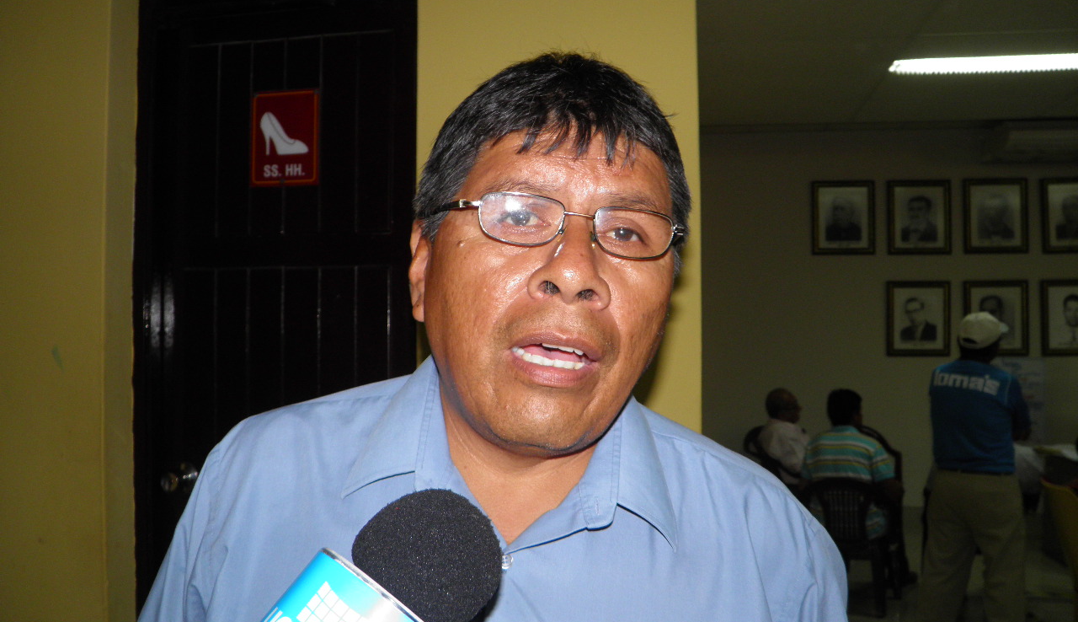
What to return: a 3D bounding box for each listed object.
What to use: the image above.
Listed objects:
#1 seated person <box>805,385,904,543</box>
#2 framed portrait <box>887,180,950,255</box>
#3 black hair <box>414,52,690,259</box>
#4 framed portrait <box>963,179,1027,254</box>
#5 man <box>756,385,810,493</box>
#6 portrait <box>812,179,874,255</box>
[{"bbox_3d":[1.910,1.081,5.150,0.540,1.240,0.840,-1,-1,34],"label":"seated person"},{"bbox_3d":[3.330,-0.819,7.636,0.540,0.665,0.040,0,-1,9],"label":"framed portrait"},{"bbox_3d":[0.008,-0.095,0.600,0.183,0.170,0.200,7,-2,-10],"label":"black hair"},{"bbox_3d":[3.946,-0.817,7.535,0.540,0.665,0.040,0,-1,9],"label":"framed portrait"},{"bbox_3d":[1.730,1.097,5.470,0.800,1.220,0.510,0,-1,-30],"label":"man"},{"bbox_3d":[2.704,-0.826,7.739,0.540,0.665,0.040,0,-1,9],"label":"portrait"}]

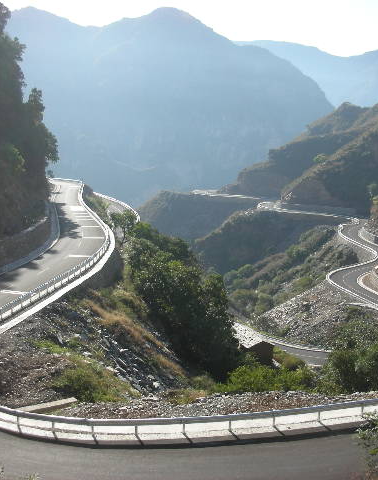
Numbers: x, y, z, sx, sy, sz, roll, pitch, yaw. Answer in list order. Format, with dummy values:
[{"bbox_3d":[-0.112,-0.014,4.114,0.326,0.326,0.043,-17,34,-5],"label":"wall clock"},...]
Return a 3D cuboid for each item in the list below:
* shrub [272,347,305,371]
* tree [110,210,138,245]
[{"bbox_3d":[14.146,16.847,92.000,4.700,2.500,3.800,0,8,0],"label":"shrub"},{"bbox_3d":[-10.628,-2.028,105.000,4.500,5.200,4.200,0,8,0],"label":"tree"}]

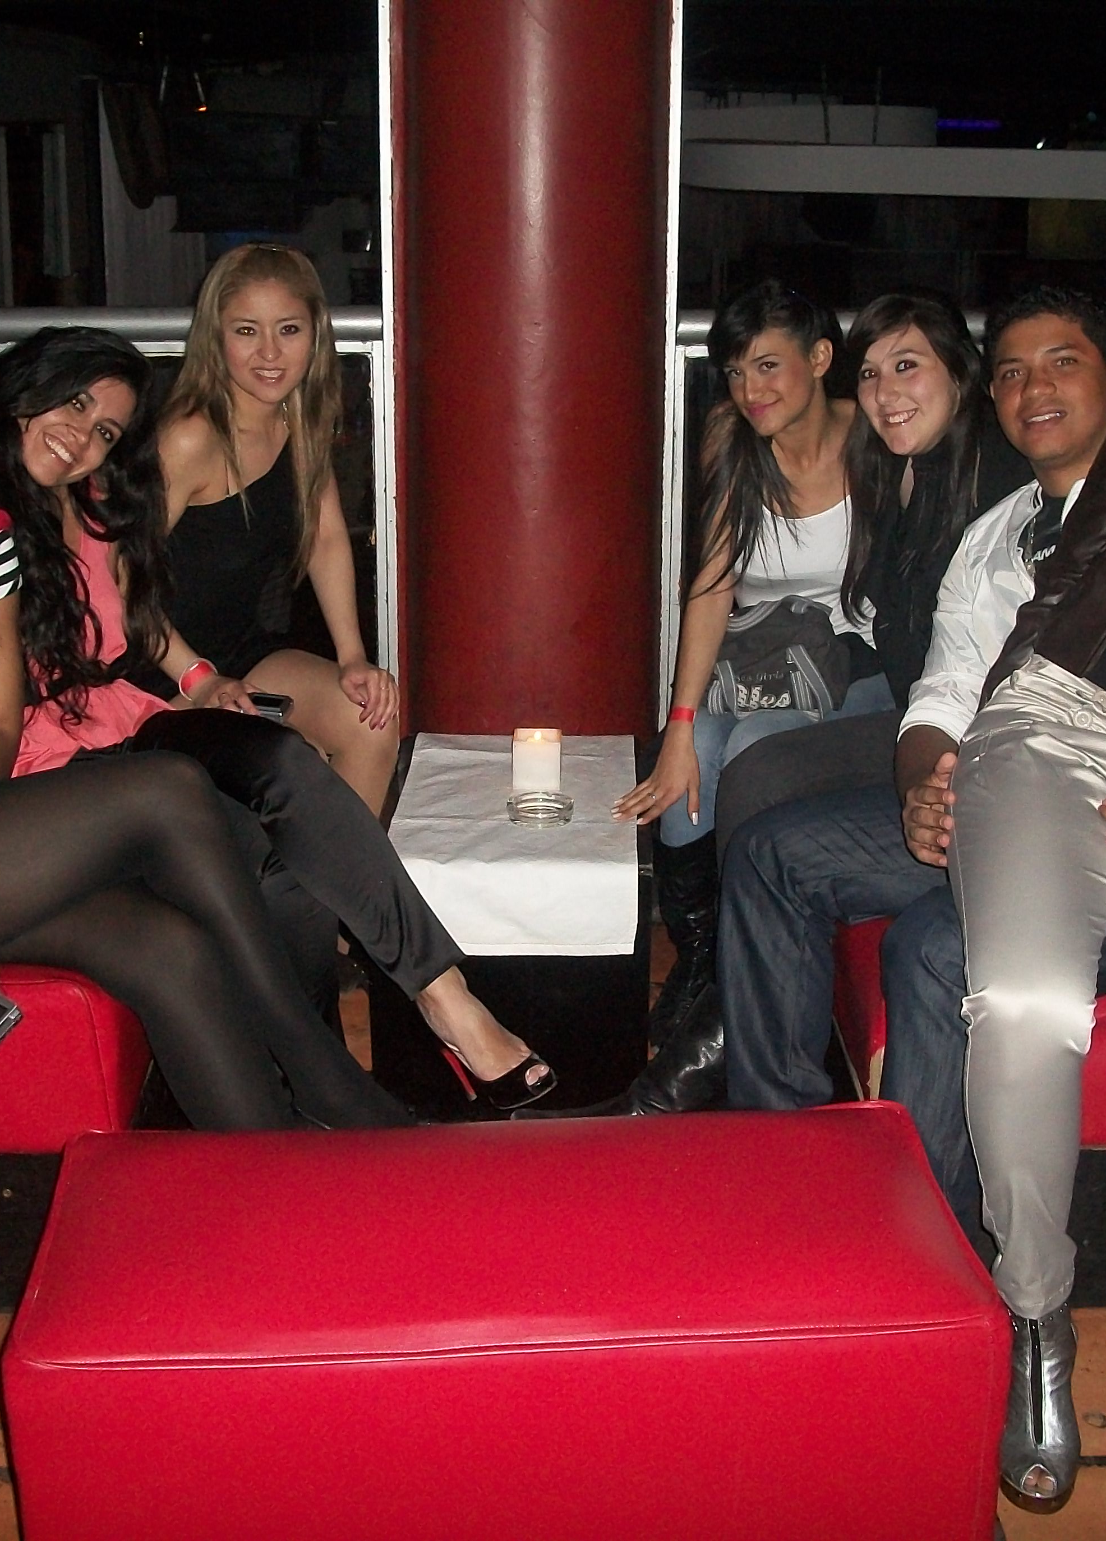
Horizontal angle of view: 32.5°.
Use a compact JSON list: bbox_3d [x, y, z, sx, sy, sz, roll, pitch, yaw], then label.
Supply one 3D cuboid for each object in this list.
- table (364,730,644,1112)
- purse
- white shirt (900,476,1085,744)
[{"bbox_3d":[-0.061,0.233,3.027,0.410,0.430,0.620,0,18,1],"label":"table"},{"bbox_3d":[0.335,-0.174,2.890,0.235,0.180,0.120,5,19,15],"label":"purse"},{"bbox_3d":[0.644,-0.142,2.496,0.460,0.520,0.340,15,24,38],"label":"white shirt"}]

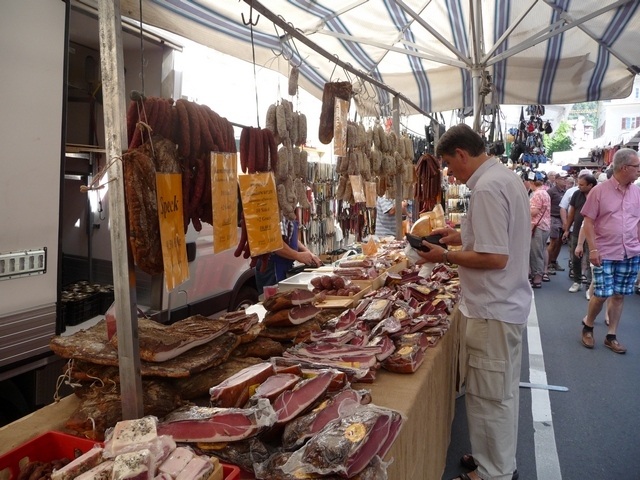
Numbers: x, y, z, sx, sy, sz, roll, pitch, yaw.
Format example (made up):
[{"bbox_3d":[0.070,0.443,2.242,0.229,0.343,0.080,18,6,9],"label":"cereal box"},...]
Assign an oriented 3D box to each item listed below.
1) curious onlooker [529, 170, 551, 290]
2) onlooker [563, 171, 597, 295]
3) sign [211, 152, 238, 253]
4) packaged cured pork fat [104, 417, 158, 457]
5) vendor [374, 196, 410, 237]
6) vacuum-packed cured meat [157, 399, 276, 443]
[{"bbox_3d":[3.030,-0.148,7.180,0.360,1.600,0.460,1,7,12],"label":"curious onlooker"},{"bbox_3d":[3.489,-0.137,7.000,0.470,1.620,0.360,6,9,40],"label":"onlooker"},{"bbox_3d":[-0.282,-0.113,1.540,0.012,0.288,0.150,3,8,17],"label":"sign"},{"bbox_3d":[-0.360,0.378,0.990,0.092,0.047,0.075,0,7,0],"label":"packaged cured pork fat"},{"bbox_3d":[0.801,-0.040,5.800,0.420,1.700,0.480,2,7,20],"label":"vendor"},{"bbox_3d":[-0.254,0.422,1.210,0.280,0.060,0.105,-2,7,-7],"label":"vacuum-packed cured meat"}]

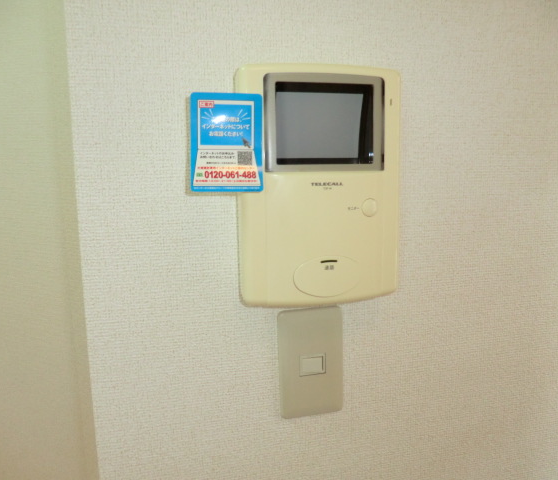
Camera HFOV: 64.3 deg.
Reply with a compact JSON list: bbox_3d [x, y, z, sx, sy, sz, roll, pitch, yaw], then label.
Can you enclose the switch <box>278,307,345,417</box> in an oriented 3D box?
[{"bbox_3d":[0.035,0.132,0.478,0.070,0.120,0.008,-2,8,-11],"label":"switch"}]

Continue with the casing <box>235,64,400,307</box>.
[{"bbox_3d":[0.041,-0.049,0.439,0.162,0.236,0.040,-2,8,-11],"label":"casing"}]

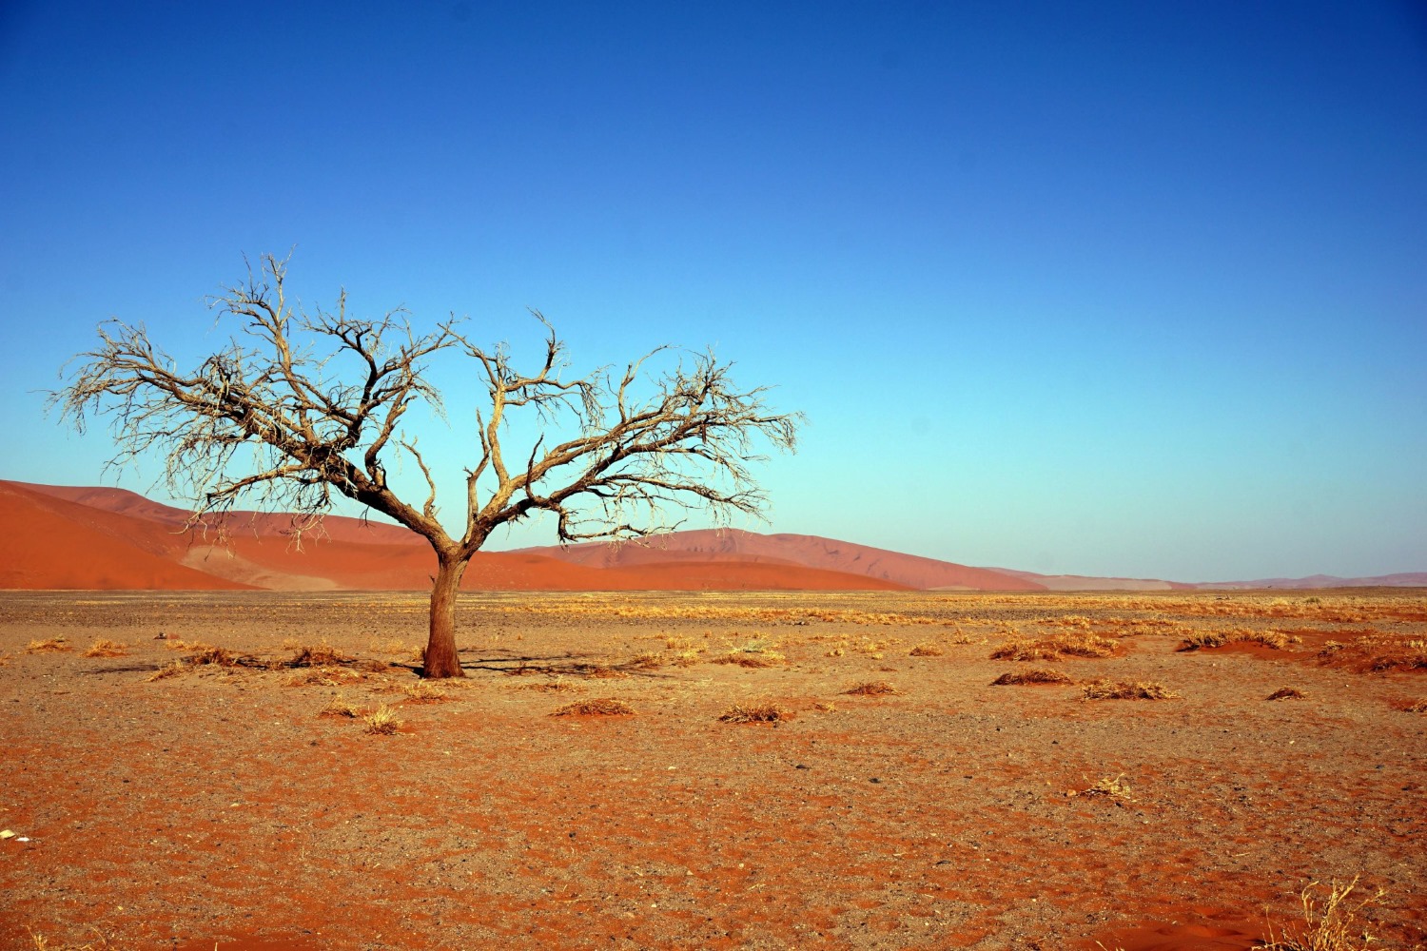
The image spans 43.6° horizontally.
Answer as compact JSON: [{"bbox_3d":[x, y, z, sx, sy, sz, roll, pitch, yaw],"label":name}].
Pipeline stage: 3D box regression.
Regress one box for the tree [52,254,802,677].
[{"bbox_3d":[-4.900,-0.140,30.600,12.700,7.300,9.000,0,-4,0],"label":"tree"}]

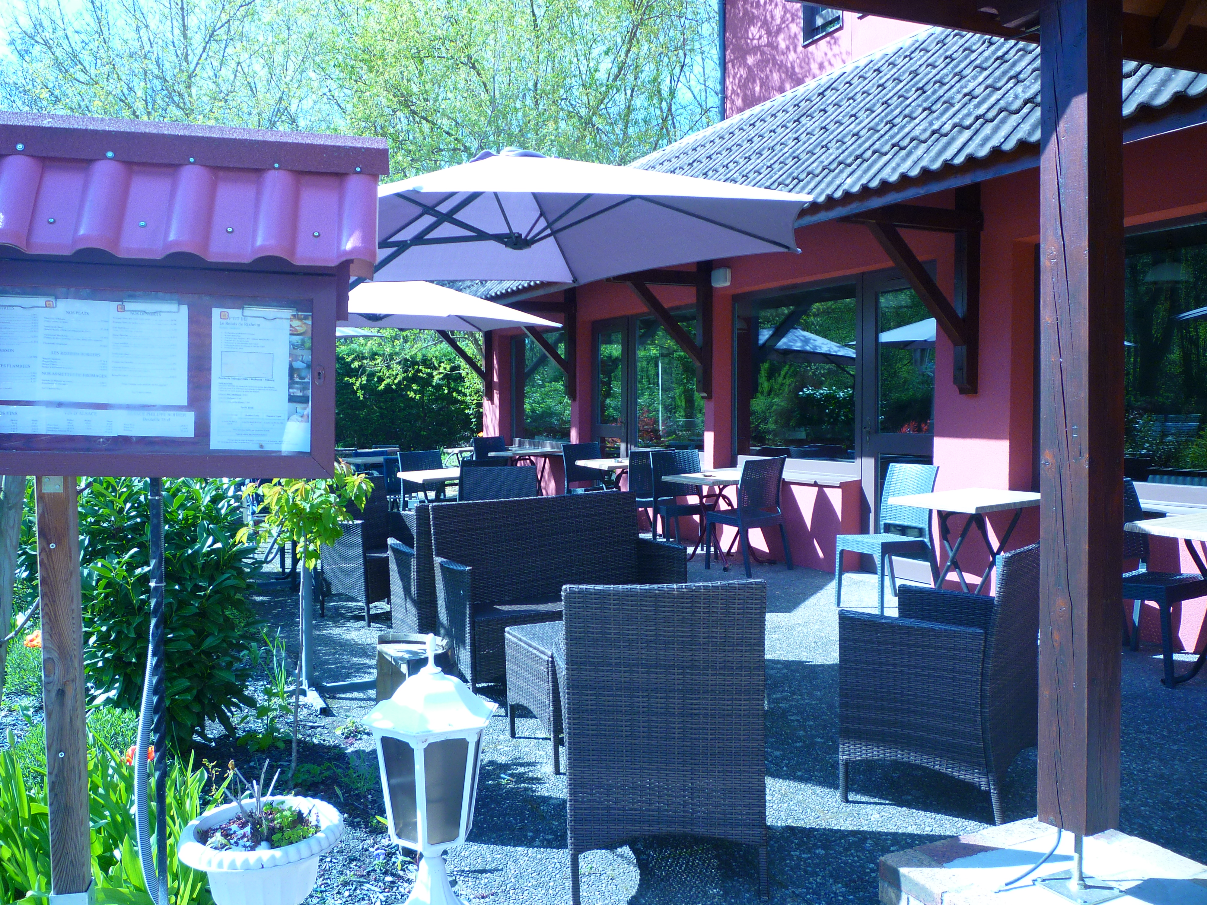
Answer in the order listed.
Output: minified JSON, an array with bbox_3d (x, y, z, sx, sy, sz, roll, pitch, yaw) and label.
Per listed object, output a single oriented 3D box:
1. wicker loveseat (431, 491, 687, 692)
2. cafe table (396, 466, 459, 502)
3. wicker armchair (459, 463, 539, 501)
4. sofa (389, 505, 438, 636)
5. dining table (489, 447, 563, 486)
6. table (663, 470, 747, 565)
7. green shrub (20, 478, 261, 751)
[{"bbox_3d":[-0.193,0.643,4.661,1.120,0.825,0.530,-1,3,-31],"label":"wicker loveseat"},{"bbox_3d":[-1.234,0.551,8.383,0.780,0.740,0.750,-2,3,-32],"label":"cafe table"},{"bbox_3d":[-0.752,0.564,7.307,0.606,0.858,0.606,0,3,-2],"label":"wicker armchair"},{"bbox_3d":[-0.473,0.625,5.061,1.120,0.825,0.530,-1,3,-27],"label":"sofa"},{"bbox_3d":[-0.923,0.365,12.226,0.720,0.740,0.720,-1,3,-26],"label":"dining table"},{"bbox_3d":[0.970,0.566,8.541,0.687,0.737,0.687,-2,3,-33],"label":"table"},{"bbox_3d":[-1.933,0.433,4.187,1.000,1.340,0.950,-2,3,-25],"label":"green shrub"}]

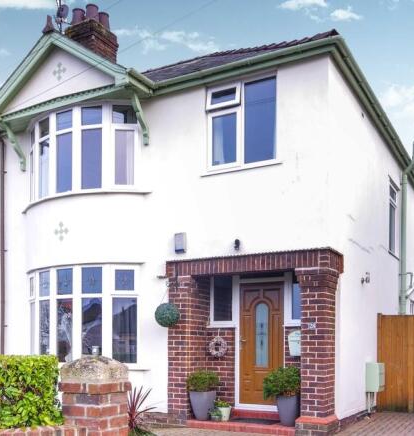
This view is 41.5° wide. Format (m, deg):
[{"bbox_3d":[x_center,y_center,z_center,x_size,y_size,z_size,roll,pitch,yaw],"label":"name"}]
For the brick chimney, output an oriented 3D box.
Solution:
[{"bbox_3d":[-2.700,-4.273,12.858,0.800,1.400,0.880,-4,-8,28],"label":"brick chimney"}]

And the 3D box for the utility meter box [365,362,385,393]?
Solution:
[{"bbox_3d":[2.802,2.642,9.046,0.210,0.470,0.470,-4,-8,28],"label":"utility meter box"}]

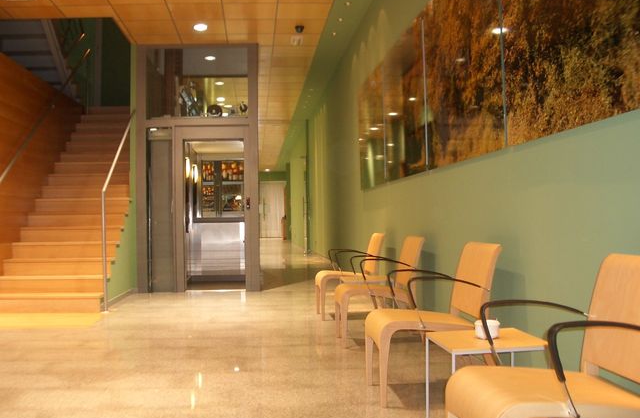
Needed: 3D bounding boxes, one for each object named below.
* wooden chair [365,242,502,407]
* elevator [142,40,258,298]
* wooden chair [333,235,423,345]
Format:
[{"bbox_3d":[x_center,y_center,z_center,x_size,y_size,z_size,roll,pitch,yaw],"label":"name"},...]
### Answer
[{"bbox_3d":[0.613,0.610,3.611,0.679,0.832,0.505,-1,-1,-6],"label":"wooden chair"},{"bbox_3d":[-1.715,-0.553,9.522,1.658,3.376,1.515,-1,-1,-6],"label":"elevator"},{"bbox_3d":[0.458,0.634,5.122,0.668,0.827,0.505,-1,-1,-6],"label":"wooden chair"}]

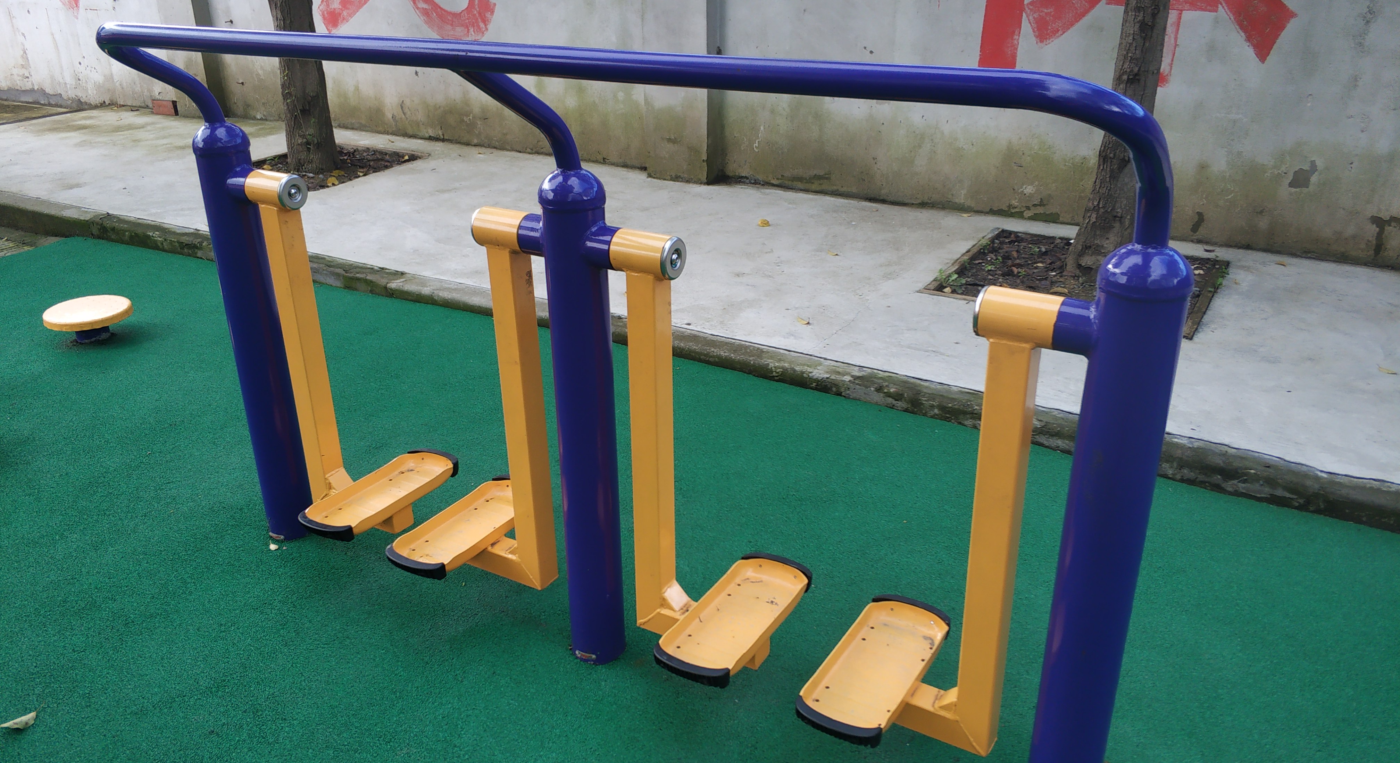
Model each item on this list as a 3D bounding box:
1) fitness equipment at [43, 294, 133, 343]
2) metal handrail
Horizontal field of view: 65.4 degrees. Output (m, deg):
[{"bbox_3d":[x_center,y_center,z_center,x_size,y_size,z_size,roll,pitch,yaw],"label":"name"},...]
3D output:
[{"bbox_3d":[-2.293,-0.216,4.096,0.310,0.122,0.310,-1,24,0],"label":"fitness equipment"},{"bbox_3d":[-0.297,-0.446,1.802,2.014,0.243,0.296,13,27,29],"label":"metal handrail"}]

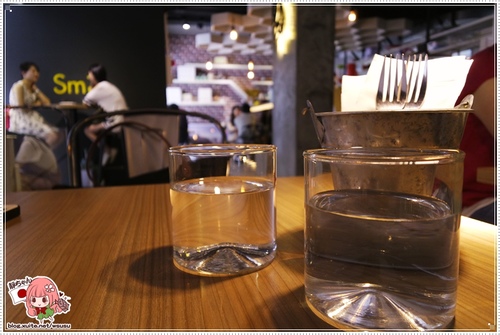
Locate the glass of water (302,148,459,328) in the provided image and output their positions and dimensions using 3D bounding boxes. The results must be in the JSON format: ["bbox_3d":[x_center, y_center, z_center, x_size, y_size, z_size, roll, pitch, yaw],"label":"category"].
[{"bbox_3d":[0.074,0.035,0.196,0.083,0.086,0.083,-1,7,0],"label":"glass of water"}]

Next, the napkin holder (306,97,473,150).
[{"bbox_3d":[0.146,-0.006,0.347,0.165,0.125,0.105,-1,7,0],"label":"napkin holder"}]

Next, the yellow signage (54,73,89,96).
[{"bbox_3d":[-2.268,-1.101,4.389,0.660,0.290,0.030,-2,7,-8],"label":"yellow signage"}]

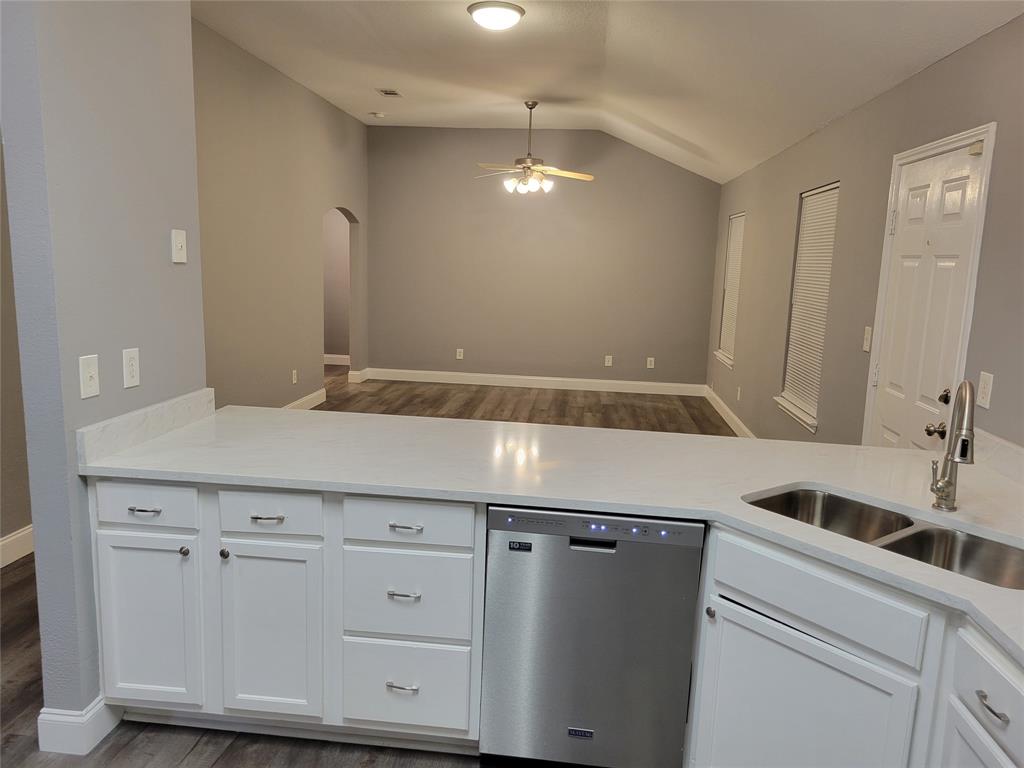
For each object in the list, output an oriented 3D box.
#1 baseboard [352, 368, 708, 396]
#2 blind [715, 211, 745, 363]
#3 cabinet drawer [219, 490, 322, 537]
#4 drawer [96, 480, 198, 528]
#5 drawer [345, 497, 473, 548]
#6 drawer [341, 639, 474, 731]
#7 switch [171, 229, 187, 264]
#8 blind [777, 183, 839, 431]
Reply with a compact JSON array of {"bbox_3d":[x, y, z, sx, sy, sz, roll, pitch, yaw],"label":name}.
[{"bbox_3d":[0.251,-0.017,9.239,4.072,0.136,0.022,3,10,6],"label":"baseboard"},{"bbox_3d":[2.242,-0.991,7.784,0.050,1.425,0.870,3,10,6],"label":"blind"},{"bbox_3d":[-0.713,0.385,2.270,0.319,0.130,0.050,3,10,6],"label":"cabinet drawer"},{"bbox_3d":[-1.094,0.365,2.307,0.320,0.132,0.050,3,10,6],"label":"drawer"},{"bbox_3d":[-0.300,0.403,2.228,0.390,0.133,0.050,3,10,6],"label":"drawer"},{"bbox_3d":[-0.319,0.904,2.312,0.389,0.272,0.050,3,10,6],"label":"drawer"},{"bbox_3d":[-1.198,-0.496,2.779,0.012,0.117,0.075,3,10,6],"label":"switch"},{"bbox_3d":[1.941,-0.533,4.987,0.050,1.435,0.890,3,10,6],"label":"blind"}]

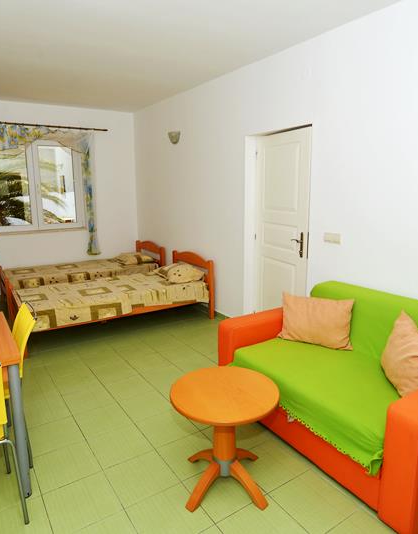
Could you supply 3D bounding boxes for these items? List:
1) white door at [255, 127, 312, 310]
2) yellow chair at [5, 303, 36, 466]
[{"bbox_3d":[0.676,-0.238,3.867,0.051,2.016,0.840,-6,12,-24],"label":"white door"},{"bbox_3d":[-1.238,0.690,2.249,0.539,0.846,0.456,-7,13,-32],"label":"yellow chair"}]

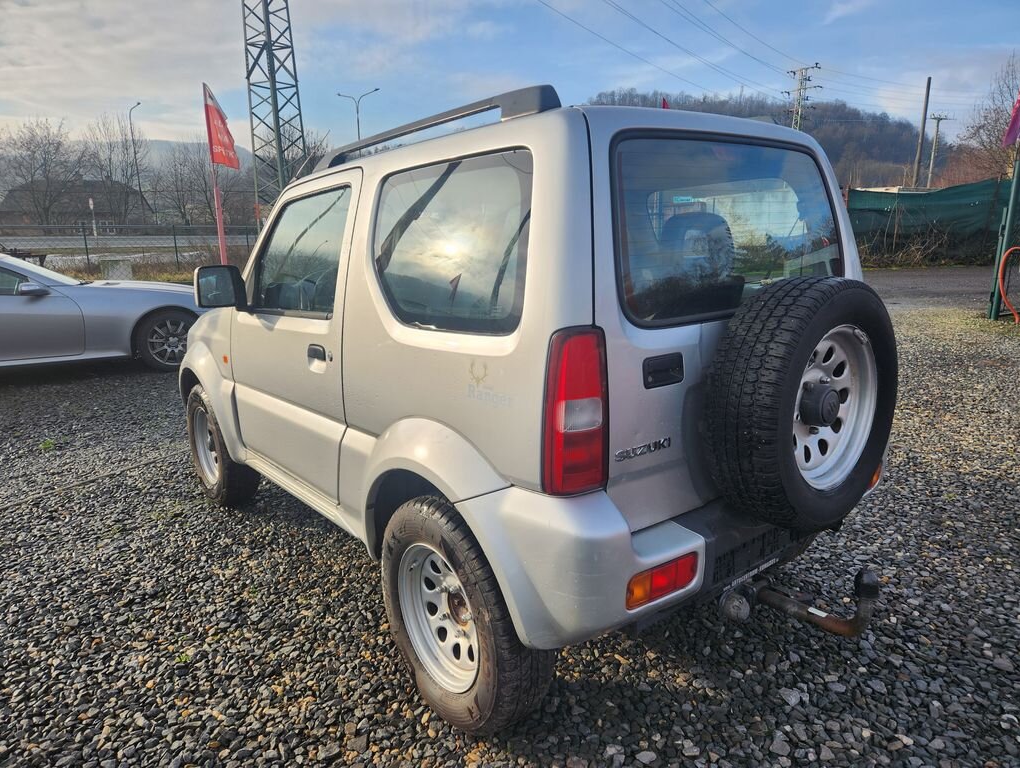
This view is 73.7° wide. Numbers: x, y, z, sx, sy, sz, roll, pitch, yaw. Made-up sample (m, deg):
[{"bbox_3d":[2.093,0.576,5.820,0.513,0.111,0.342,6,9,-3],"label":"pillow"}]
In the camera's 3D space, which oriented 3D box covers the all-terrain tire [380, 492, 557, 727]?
[{"bbox_3d":[-0.146,0.639,1.956,0.205,0.655,0.656,-11,15,-38],"label":"all-terrain tire"}]

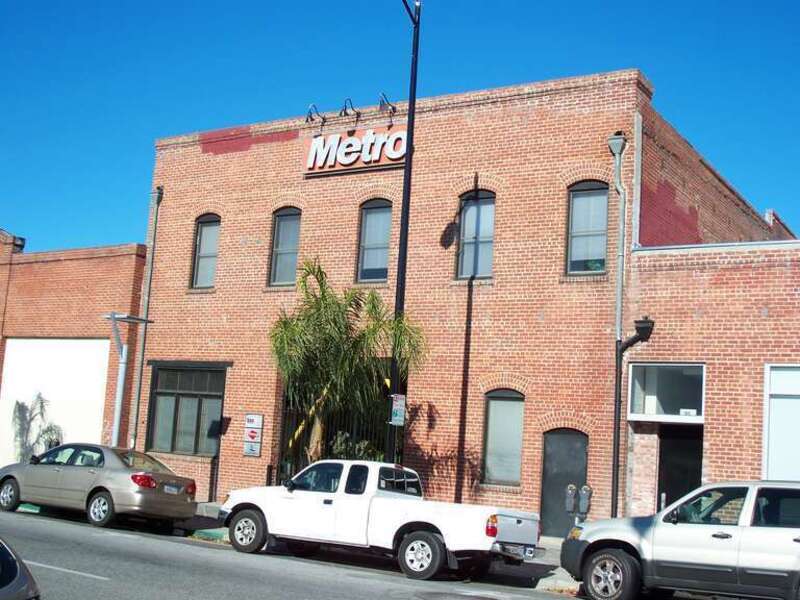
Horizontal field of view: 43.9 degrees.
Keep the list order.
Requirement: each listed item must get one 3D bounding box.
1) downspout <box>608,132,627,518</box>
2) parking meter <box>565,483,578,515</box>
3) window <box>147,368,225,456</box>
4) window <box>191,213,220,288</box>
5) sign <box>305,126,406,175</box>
[{"bbox_3d":[4.001,0.730,18.616,0.373,8.011,0.240,-1,-9,32],"label":"downspout"},{"bbox_3d":[2.548,2.946,14.744,0.160,0.468,0.130,-1,-9,32],"label":"parking meter"},{"bbox_3d":[-5.179,2.674,24.061,2.443,2.080,0.150,-1,-9,32],"label":"window"},{"bbox_3d":[-4.818,-1.222,24.788,0.843,1.883,0.150,-1,-9,32],"label":"window"},{"bbox_3d":[-1.077,-3.384,22.570,2.945,0.993,0.200,-1,-9,32],"label":"sign"}]

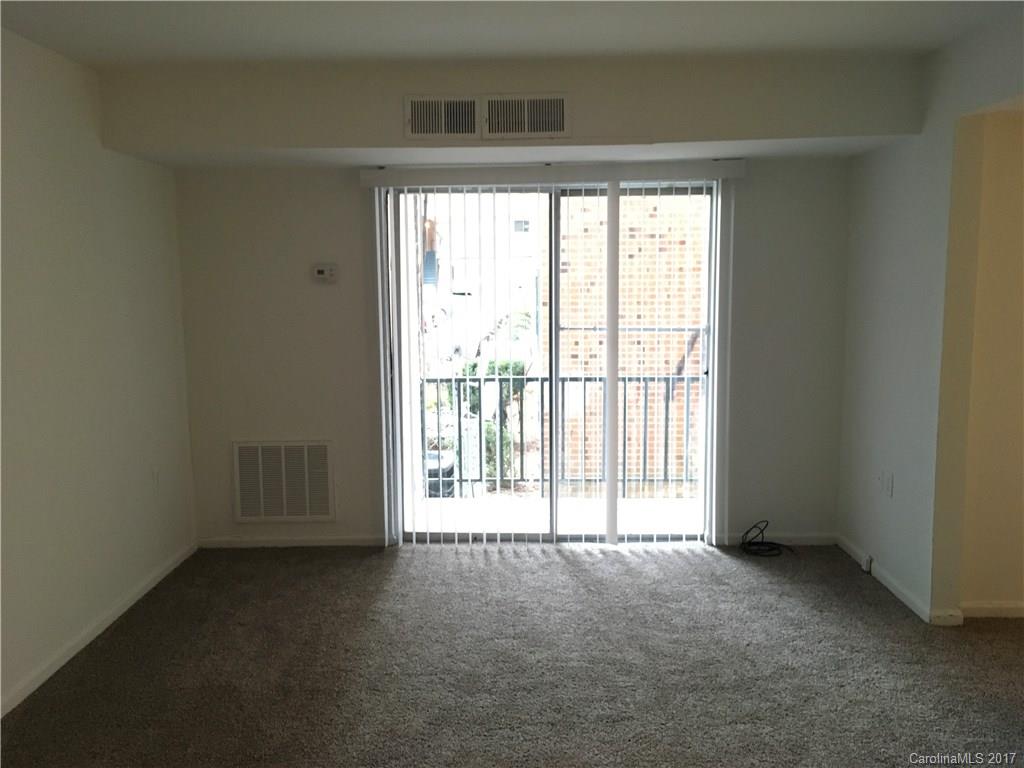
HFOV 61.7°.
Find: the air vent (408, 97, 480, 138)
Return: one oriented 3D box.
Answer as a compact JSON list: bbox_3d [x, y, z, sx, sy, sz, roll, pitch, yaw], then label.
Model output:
[{"bbox_3d":[-0.301,-1.167,3.747,0.335,0.190,0.022,-1,8,1],"label":"air vent"}]

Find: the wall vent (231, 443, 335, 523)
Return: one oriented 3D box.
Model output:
[{"bbox_3d":[-1.281,0.550,4.808,0.560,0.457,0.022,-1,8,1],"label":"wall vent"}]

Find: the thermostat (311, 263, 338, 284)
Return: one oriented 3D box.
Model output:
[{"bbox_3d":[-1.015,-0.596,4.649,0.128,0.112,0.028,-1,8,1],"label":"thermostat"}]

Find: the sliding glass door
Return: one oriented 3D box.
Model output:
[{"bbox_3d":[0.202,-0.100,4.743,1.810,2.020,0.100,-1,8,1],"label":"sliding glass door"}]

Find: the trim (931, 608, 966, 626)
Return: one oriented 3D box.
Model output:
[{"bbox_3d":[1.867,1.002,3.689,0.145,0.075,0.025,-1,8,1],"label":"trim"}]

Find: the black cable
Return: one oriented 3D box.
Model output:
[{"bbox_3d":[1.397,0.833,4.684,0.270,0.155,0.190,-1,8,1],"label":"black cable"}]

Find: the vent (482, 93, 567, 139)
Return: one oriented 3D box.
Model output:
[{"bbox_3d":[0.067,-1.170,3.738,0.387,0.190,0.022,-1,8,1],"label":"vent"}]

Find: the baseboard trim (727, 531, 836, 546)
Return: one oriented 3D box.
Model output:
[{"bbox_3d":[1.500,0.864,4.792,0.620,0.070,0.017,-1,8,1],"label":"baseboard trim"}]

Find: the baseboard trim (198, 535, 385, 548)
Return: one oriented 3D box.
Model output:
[{"bbox_3d":[-1.244,0.896,4.861,1.065,0.070,0.017,-1,8,1],"label":"baseboard trim"}]

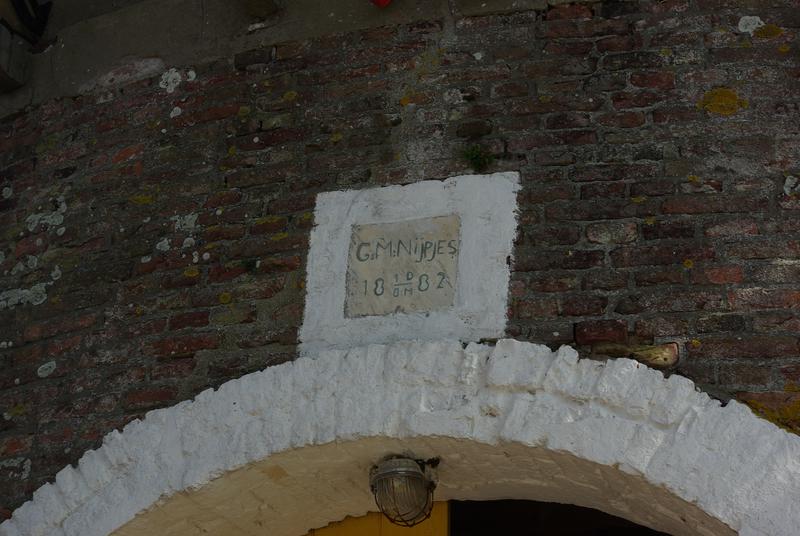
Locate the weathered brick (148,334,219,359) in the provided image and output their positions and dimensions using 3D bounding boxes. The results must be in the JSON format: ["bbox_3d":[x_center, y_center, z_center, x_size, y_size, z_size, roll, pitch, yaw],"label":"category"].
[{"bbox_3d":[-0.445,0.196,3.219,0.161,0.048,0.100,-8,-41,16],"label":"weathered brick"}]

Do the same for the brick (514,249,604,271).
[{"bbox_3d":[0.339,0.014,3.127,0.185,0.048,0.100,-4,-40,9],"label":"brick"}]

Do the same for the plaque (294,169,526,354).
[{"bbox_3d":[0.025,0.005,3.173,0.453,0.443,0.060,-6,-40,12],"label":"plaque"}]

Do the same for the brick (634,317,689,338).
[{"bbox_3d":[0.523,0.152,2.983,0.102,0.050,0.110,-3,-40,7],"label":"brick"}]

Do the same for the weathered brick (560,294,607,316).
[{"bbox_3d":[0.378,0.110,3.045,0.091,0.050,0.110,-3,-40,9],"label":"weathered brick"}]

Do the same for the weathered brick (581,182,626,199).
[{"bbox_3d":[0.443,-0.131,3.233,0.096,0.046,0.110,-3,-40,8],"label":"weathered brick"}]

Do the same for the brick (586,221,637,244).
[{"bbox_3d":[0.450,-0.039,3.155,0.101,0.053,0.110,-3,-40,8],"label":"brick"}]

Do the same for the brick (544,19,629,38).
[{"bbox_3d":[0.448,-0.534,3.561,0.196,0.049,0.100,-3,-40,8],"label":"brick"}]

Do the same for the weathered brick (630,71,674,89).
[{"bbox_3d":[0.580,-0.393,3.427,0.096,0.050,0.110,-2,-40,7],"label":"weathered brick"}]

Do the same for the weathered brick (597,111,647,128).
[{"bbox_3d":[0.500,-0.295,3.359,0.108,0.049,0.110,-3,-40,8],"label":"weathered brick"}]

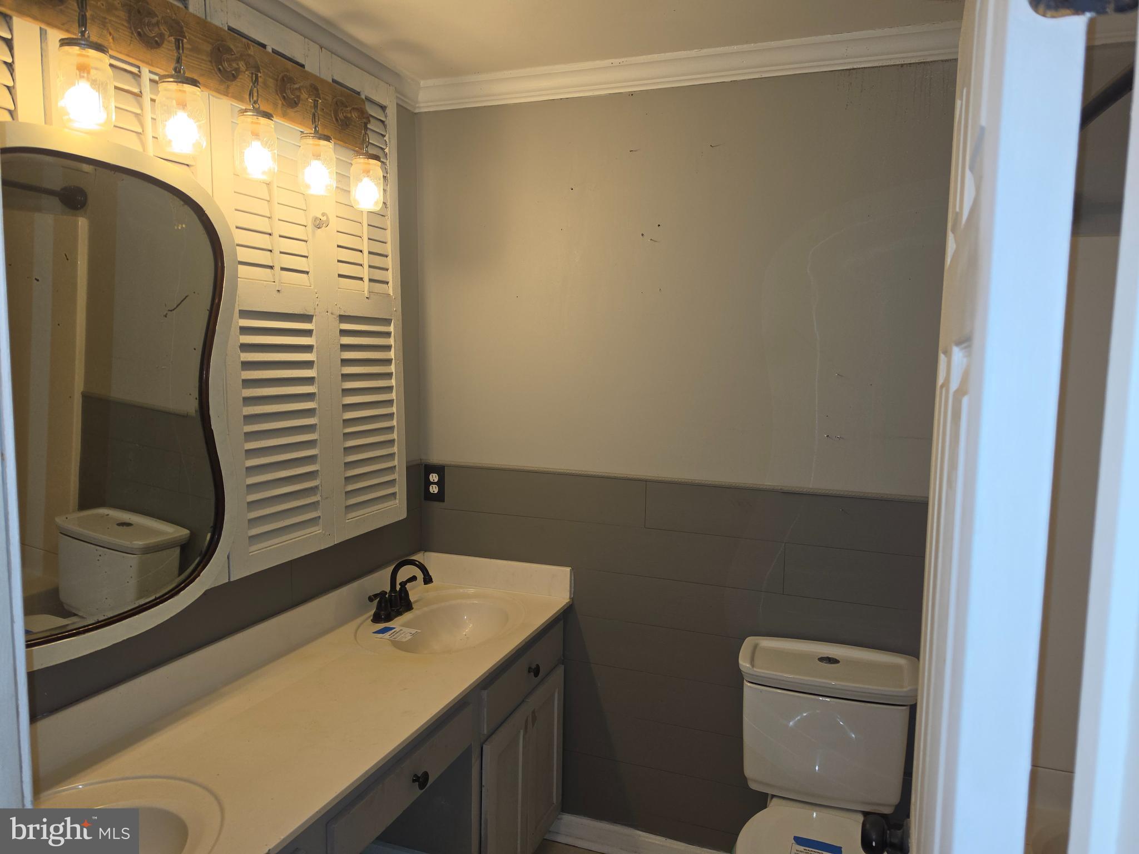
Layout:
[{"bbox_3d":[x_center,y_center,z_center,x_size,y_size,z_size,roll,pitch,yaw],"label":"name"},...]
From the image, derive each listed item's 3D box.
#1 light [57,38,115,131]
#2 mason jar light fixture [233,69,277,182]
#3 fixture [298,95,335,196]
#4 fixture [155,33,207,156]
[{"bbox_3d":[-0.818,-0.579,1.282,0.084,0.133,0.084,3,7,22],"label":"light"},{"bbox_3d":[-0.674,-0.650,1.631,0.084,0.221,0.084,3,7,22],"label":"mason jar light fixture"},{"bbox_3d":[-0.603,-0.673,1.806,0.084,0.223,0.084,3,7,22],"label":"fixture"},{"bbox_3d":[-0.747,-0.640,1.453,0.084,0.214,0.084,3,7,22],"label":"fixture"}]

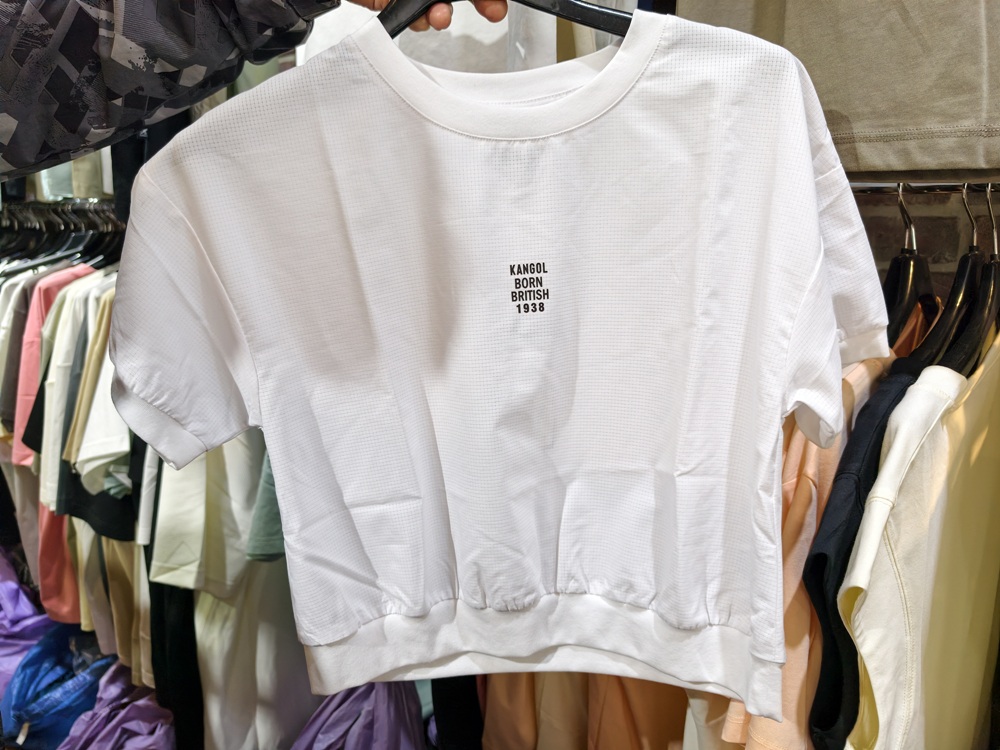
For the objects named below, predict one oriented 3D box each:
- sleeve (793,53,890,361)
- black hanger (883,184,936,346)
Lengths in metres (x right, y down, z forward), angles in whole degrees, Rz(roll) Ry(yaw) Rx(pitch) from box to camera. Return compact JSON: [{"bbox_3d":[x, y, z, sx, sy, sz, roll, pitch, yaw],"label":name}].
[{"bbox_3d":[0.274,-0.127,0.560,0.090,0.235,0.090,0,9,0],"label":"sleeve"},{"bbox_3d":[0.487,-0.134,0.830,0.030,0.190,0.380,7,11,38],"label":"black hanger"}]

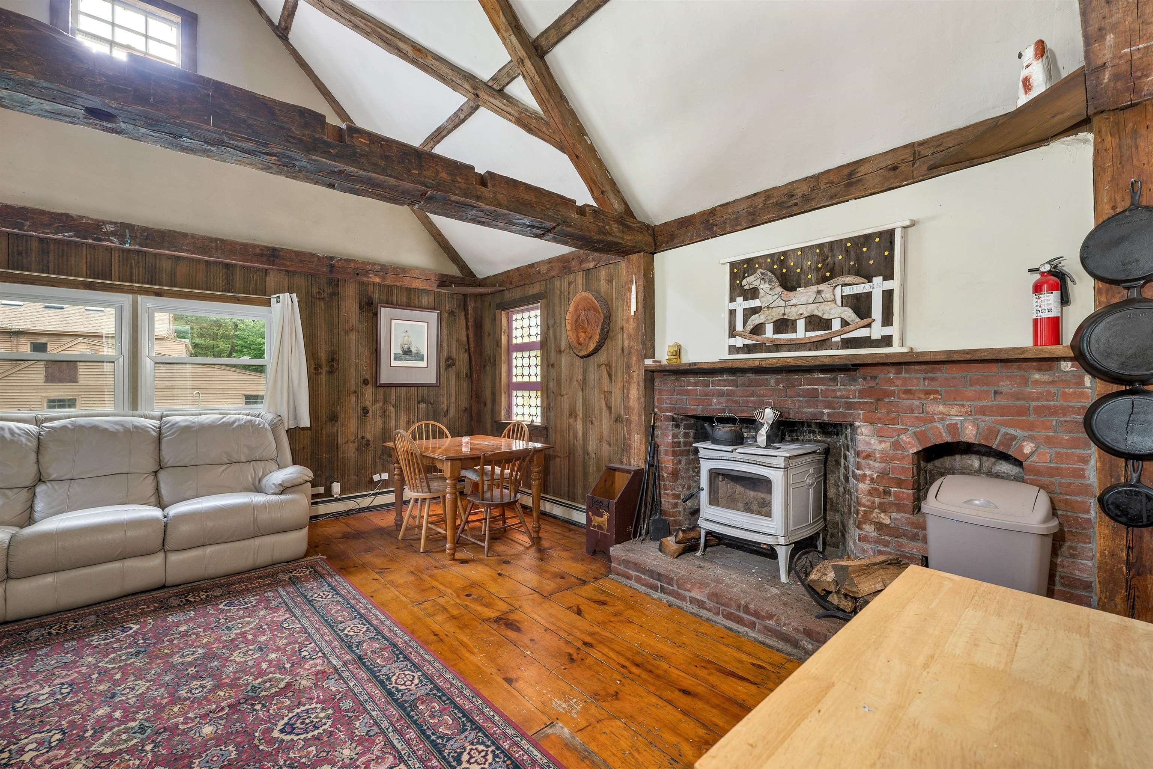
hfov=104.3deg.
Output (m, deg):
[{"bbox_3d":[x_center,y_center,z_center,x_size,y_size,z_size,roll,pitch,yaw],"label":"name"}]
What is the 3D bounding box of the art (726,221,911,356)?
[{"bbox_3d":[1.286,-0.475,2.534,0.055,0.630,1.000,0,0,-41],"label":"art"}]

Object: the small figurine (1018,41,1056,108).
[{"bbox_3d":[1.974,-1.336,1.927,0.120,0.280,0.105,0,0,37],"label":"small figurine"}]

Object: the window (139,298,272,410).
[{"bbox_3d":[-3.114,-0.212,3.852,0.920,0.990,0.100,0,0,-41],"label":"window"}]

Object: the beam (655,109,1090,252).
[{"bbox_3d":[1.380,-1.099,2.624,0.190,0.212,2.170,0,0,-41],"label":"beam"}]

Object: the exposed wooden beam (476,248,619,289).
[{"bbox_3d":[-0.279,-1.103,4.507,0.190,0.210,2.450,0,0,-41],"label":"exposed wooden beam"}]

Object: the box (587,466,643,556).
[{"bbox_3d":[0.304,0.998,3.520,0.334,0.671,0.321,0,-1,-43],"label":"box"}]

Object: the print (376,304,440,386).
[{"bbox_3d":[-1.869,-0.423,5.063,0.707,0.887,0.025,0,-1,-43],"label":"print"}]

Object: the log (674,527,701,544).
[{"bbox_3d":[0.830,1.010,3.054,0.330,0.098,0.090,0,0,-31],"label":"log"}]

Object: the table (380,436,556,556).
[{"bbox_3d":[-0.994,0.943,4.043,1.026,0.787,1.241,0,-1,-43],"label":"table"}]

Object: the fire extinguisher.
[{"bbox_3d":[1.948,-0.339,1.842,0.098,0.383,0.135,0,0,-35],"label":"fire extinguisher"}]

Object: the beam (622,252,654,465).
[{"bbox_3d":[0.508,0.162,3.440,0.205,2.285,0.206,0,0,-41],"label":"beam"}]

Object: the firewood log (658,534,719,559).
[{"bbox_3d":[0.775,1.072,3.080,0.410,0.085,0.150,0,0,-31],"label":"firewood log"}]

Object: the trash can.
[{"bbox_3d":[1.741,0.751,1.895,0.314,0.713,0.413,0,-1,-43],"label":"trash can"}]

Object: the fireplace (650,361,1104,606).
[{"bbox_3d":[1.383,0.510,2.633,0.445,1.310,2.188,0,-1,-43],"label":"fireplace"}]

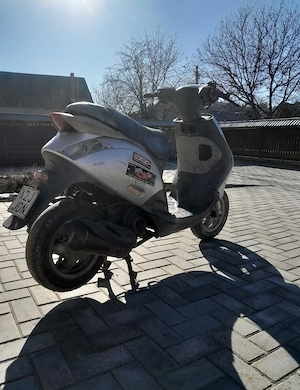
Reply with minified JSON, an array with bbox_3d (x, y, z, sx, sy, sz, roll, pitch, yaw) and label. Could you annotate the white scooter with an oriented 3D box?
[{"bbox_3d":[0.003,-0.134,1.799,0.680,1.070,1.700,10,13,40],"label":"white scooter"}]

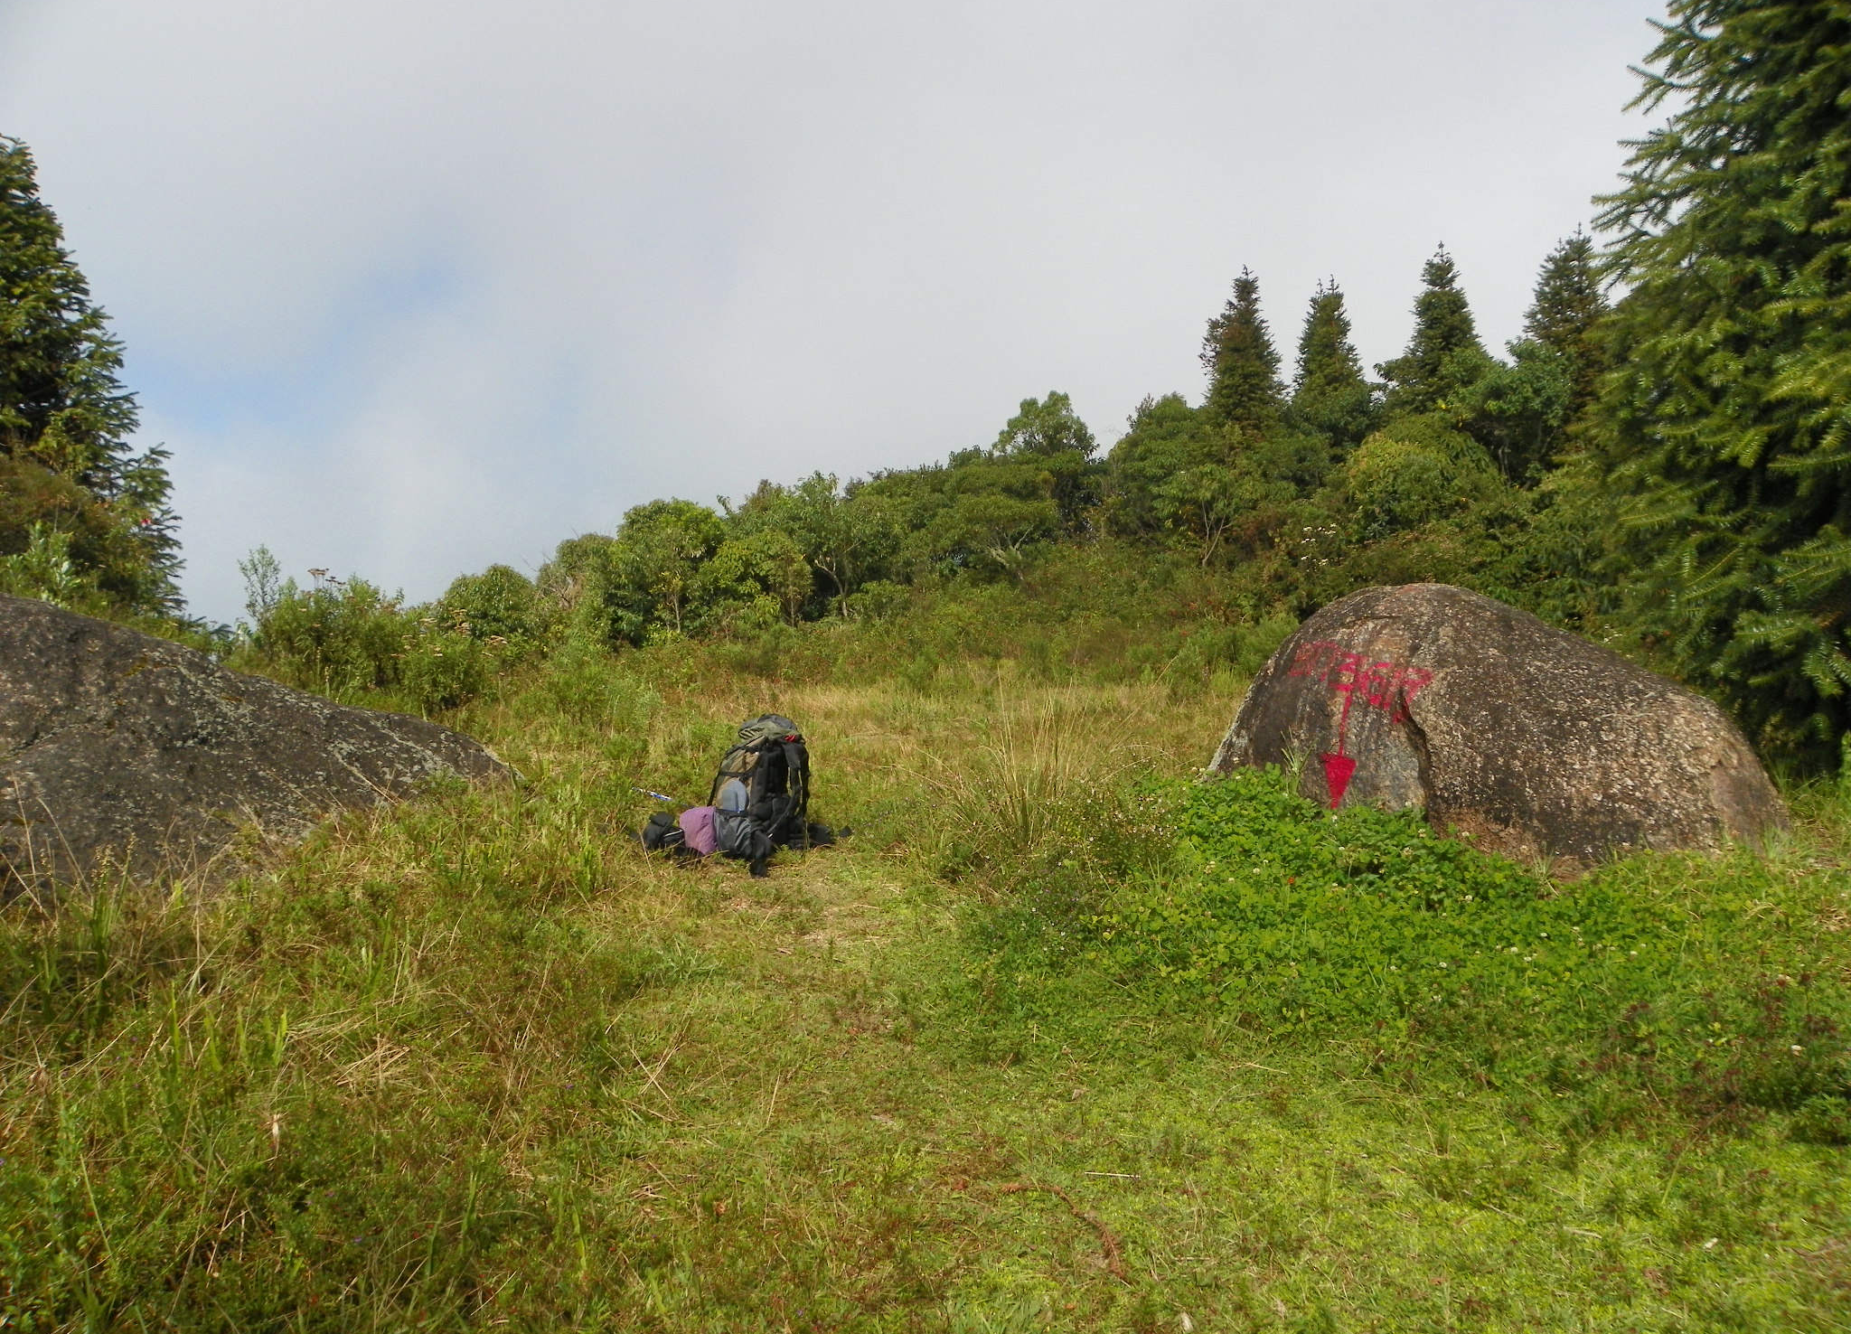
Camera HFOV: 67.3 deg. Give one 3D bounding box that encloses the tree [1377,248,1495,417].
[{"bbox_3d":[10.295,-5.694,28.000,2.100,5.400,2.100,0,2,0],"label":"tree"}]

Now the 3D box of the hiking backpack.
[{"bbox_3d":[-0.868,0.654,7.350,0.370,0.800,0.410,2,2,41],"label":"hiking backpack"}]

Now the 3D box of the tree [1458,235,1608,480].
[{"bbox_3d":[12.315,-5.519,27.000,2.300,5.600,2.300,0,2,0],"label":"tree"}]

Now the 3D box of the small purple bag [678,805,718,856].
[{"bbox_3d":[-1.188,0.854,7.300,0.210,0.250,0.190,1,2,18],"label":"small purple bag"}]

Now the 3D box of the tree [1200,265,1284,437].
[{"bbox_3d":[6.507,-5.558,28.500,1.750,5.200,1.750,0,2,0],"label":"tree"}]

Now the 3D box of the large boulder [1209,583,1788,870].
[{"bbox_3d":[3.180,0.270,8.000,3.000,1.480,2.100,0,2,9],"label":"large boulder"}]

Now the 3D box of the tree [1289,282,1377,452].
[{"bbox_3d":[8.315,-5.380,28.500,1.750,5.000,1.750,0,2,0],"label":"tree"}]

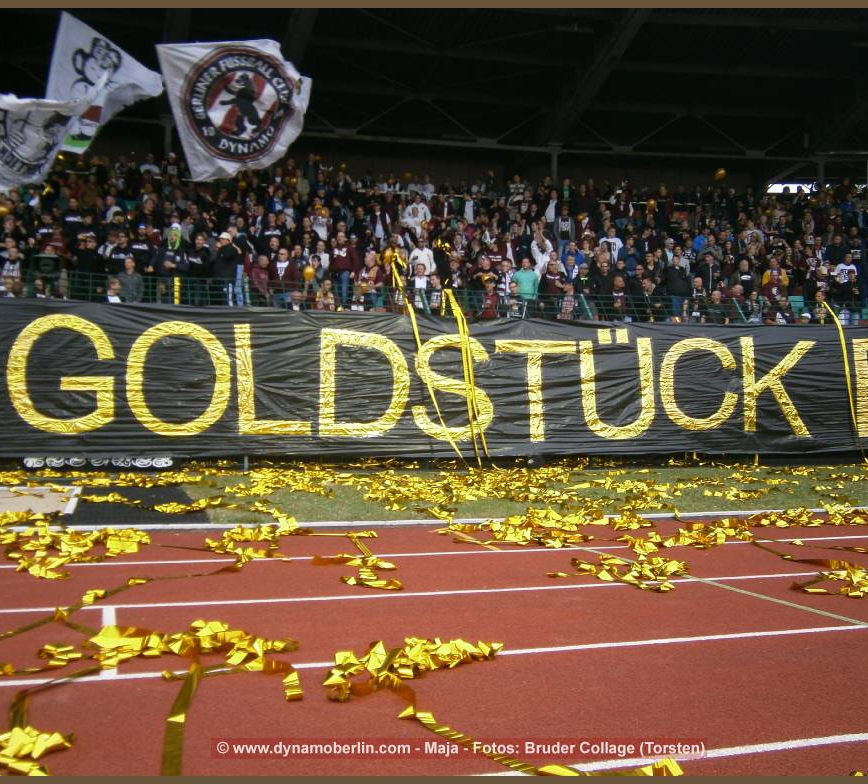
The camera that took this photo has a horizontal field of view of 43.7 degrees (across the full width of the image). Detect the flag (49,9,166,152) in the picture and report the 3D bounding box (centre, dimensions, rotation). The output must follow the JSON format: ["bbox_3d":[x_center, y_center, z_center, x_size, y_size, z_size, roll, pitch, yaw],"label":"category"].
[{"bbox_3d":[-5.445,-5.068,17.800,2.000,2.200,0.700,0,0,-17],"label":"flag"}]

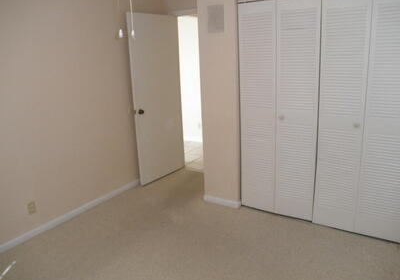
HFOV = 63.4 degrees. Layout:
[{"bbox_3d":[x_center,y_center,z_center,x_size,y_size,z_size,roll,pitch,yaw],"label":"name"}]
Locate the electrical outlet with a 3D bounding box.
[{"bbox_3d":[-1.528,0.624,2.948,0.008,0.112,0.072,6,16,31],"label":"electrical outlet"}]

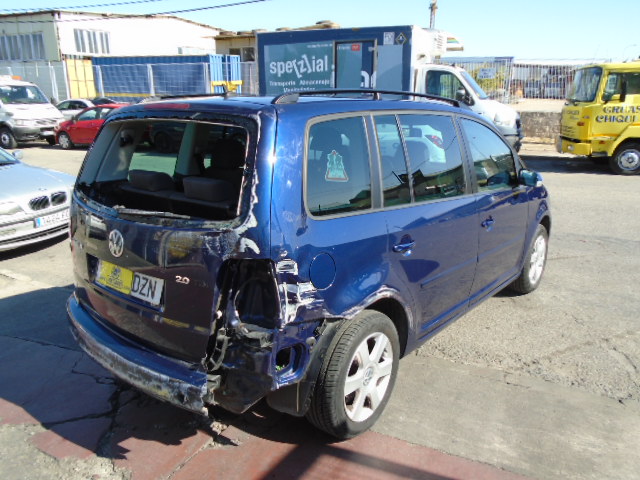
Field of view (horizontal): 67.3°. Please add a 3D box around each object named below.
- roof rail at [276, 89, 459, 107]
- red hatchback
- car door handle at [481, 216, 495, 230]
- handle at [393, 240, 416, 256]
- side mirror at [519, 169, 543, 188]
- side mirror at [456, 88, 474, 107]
[{"bbox_3d":[0.368,-0.738,2.549,0.070,0.100,1.770,13,19,38],"label":"roof rail"},{"bbox_3d":[-7.000,-3.770,16.100,4.120,1.455,1.730,6,17,18],"label":"red hatchback"},{"bbox_3d":[1.054,-0.103,3.027,0.048,0.055,0.195,13,19,38],"label":"car door handle"},{"bbox_3d":[0.394,0.039,2.241,0.048,0.055,0.195,13,19,38],"label":"handle"},{"bbox_3d":[1.475,-0.431,3.370,0.195,0.145,0.115,13,19,38],"label":"side mirror"},{"bbox_3d":[3.451,-3.379,11.400,0.250,0.380,0.280,7,17,21],"label":"side mirror"}]

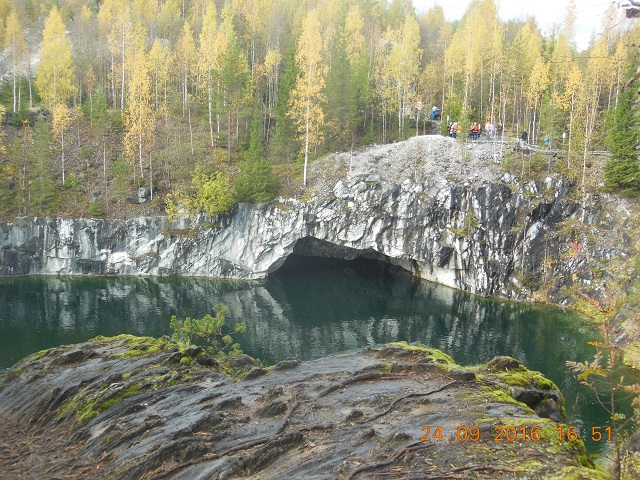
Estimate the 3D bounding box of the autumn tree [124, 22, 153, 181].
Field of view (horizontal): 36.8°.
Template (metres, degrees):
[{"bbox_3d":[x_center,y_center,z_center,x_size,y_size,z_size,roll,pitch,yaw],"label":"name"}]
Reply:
[{"bbox_3d":[-17.080,-12.940,90.500,2.640,14.540,2.560,-1,9,-11],"label":"autumn tree"}]

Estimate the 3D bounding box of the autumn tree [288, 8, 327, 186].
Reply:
[{"bbox_3d":[-1.160,-13.190,89.020,3.520,16.300,3.410,1,9,-1],"label":"autumn tree"}]

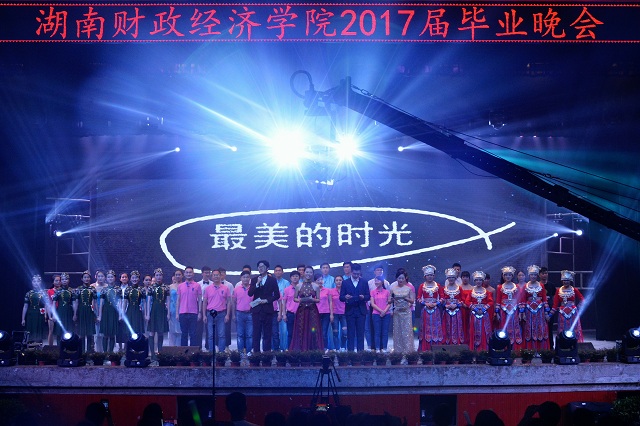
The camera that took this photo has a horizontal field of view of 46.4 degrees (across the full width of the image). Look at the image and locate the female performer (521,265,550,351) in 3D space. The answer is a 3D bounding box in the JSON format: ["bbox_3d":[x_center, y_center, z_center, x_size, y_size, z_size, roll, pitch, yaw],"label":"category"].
[{"bbox_3d":[4.154,1.842,14.314,0.569,1.685,0.400,0,-3,2],"label":"female performer"}]

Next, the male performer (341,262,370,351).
[{"bbox_3d":[0.690,1.876,14.500,0.580,1.770,0.420,0,-3,0],"label":"male performer"}]

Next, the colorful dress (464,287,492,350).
[{"bbox_3d":[3.083,2.060,14.400,0.530,1.330,0.400,0,-3,0],"label":"colorful dress"}]

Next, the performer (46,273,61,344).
[{"bbox_3d":[-5.501,2.079,15.577,0.418,1.543,0.270,1,-5,-8],"label":"performer"}]

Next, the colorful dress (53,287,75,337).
[{"bbox_3d":[-5.023,1.927,14.610,0.453,0.991,0.320,0,-3,-3],"label":"colorful dress"}]

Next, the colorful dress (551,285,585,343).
[{"bbox_3d":[4.809,2.041,14.402,0.622,1.298,0.400,0,-4,5],"label":"colorful dress"}]

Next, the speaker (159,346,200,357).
[{"bbox_3d":[-2.552,2.589,13.600,0.710,0.330,0.450,0,-3,0],"label":"speaker"}]

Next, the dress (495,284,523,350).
[{"bbox_3d":[3.678,2.046,14.559,0.546,1.374,0.400,0,-5,5],"label":"dress"}]

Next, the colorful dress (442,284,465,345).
[{"bbox_3d":[2.598,2.032,14.403,0.457,1.317,0.360,0,-3,0],"label":"colorful dress"}]

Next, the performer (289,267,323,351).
[{"bbox_3d":[-0.253,1.899,14.500,0.660,1.710,0.480,0,-3,0],"label":"performer"}]

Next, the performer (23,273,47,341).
[{"bbox_3d":[-5.568,1.977,14.507,0.489,1.559,0.320,0,-4,-6],"label":"performer"}]

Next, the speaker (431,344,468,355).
[{"bbox_3d":[2.376,2.541,13.585,0.710,0.290,0.450,0,-5,0],"label":"speaker"}]

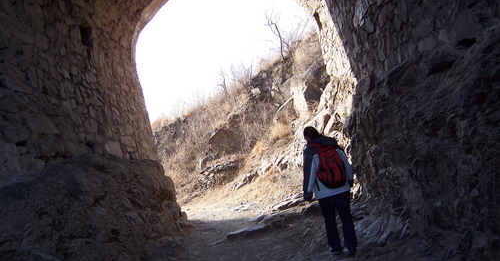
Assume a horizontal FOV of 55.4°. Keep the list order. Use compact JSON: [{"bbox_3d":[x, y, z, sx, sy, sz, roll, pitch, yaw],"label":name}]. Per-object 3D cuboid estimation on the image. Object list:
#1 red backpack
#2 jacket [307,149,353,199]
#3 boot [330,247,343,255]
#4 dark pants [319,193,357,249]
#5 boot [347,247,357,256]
[{"bbox_3d":[1.003,0.446,5.830,0.330,0.480,0.200,-8,-5,-11],"label":"red backpack"},{"bbox_3d":[1.001,0.497,6.000,0.580,0.700,0.340,-8,-4,-11],"label":"jacket"},{"bbox_3d":[1.088,1.518,6.030,0.110,0.120,0.280,-6,2,-11],"label":"boot"},{"bbox_3d":[1.089,1.076,6.000,0.420,0.840,0.300,-9,0,-11],"label":"dark pants"},{"bbox_3d":[1.278,1.514,6.000,0.110,0.120,0.280,-6,2,-11],"label":"boot"}]

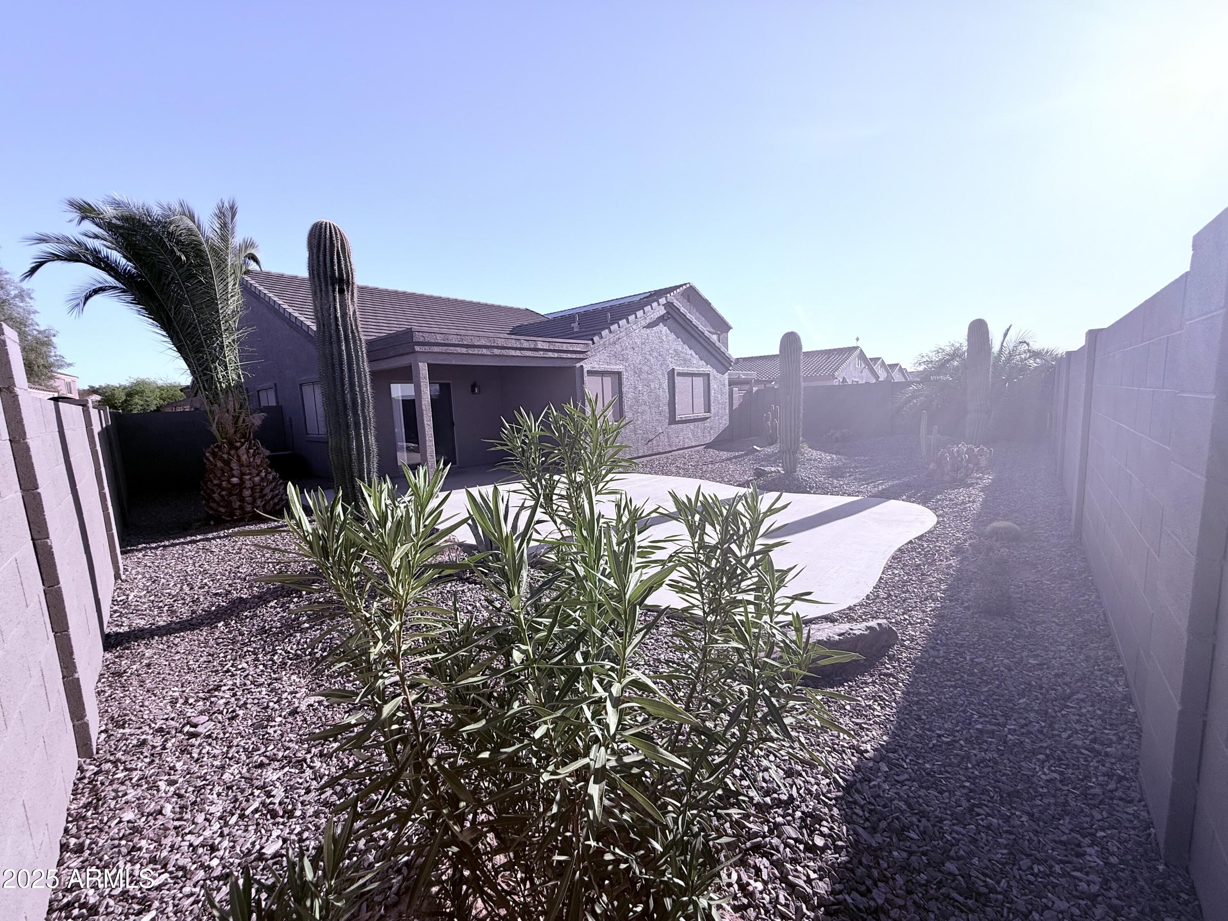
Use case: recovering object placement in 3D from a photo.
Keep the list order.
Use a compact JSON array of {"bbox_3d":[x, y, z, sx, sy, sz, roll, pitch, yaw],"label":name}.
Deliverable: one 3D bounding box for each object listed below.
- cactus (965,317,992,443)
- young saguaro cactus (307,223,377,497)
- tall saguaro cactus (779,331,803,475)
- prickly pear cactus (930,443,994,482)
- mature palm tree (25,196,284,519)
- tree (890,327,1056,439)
[{"bbox_3d":[6.519,-1.277,8.912,0.370,2.473,0.370,3,9,36],"label":"cactus"},{"bbox_3d":[-2.517,-0.617,4.686,0.430,3.119,0.430,-6,8,-27],"label":"young saguaro cactus"},{"bbox_3d":[2.647,-0.865,7.449,0.350,2.104,0.350,0,8,20],"label":"tall saguaro cactus"},{"bbox_3d":[5.174,-0.005,7.348,0.750,0.503,0.650,3,9,35],"label":"prickly pear cactus"},{"bbox_3d":[-6.272,-1.351,7.066,2.700,4.502,2.500,-9,10,-40],"label":"mature palm tree"},{"bbox_3d":[7.900,-1.572,10.811,2.900,2.617,2.800,3,9,36],"label":"tree"}]

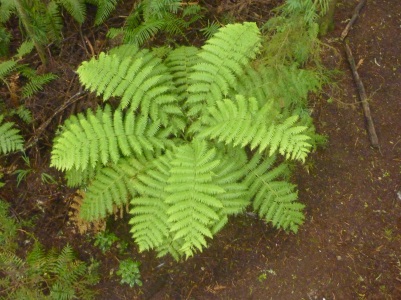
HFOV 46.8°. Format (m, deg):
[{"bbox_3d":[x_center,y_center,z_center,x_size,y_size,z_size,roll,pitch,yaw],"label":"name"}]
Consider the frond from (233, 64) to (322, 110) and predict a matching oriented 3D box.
[{"bbox_3d":[0.879,-0.693,5.302,1.098,0.250,0.481,-6,59,-16],"label":"frond"}]

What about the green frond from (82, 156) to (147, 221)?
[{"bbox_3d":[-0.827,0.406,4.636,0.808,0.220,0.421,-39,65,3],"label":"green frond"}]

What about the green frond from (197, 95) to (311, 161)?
[{"bbox_3d":[0.390,-0.141,3.583,0.880,0.270,0.360,11,62,7],"label":"green frond"}]

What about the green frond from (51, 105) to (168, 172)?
[{"bbox_3d":[-0.683,-0.094,3.590,0.880,0.270,0.370,-10,61,-4],"label":"green frond"}]

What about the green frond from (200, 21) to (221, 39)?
[{"bbox_3d":[0.148,-1.773,6.891,0.268,0.120,0.263,-5,70,-3],"label":"green frond"}]

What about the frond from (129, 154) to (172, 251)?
[{"bbox_3d":[-0.300,0.353,3.366,0.340,0.270,0.746,11,62,8],"label":"frond"}]

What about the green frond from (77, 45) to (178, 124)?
[{"bbox_3d":[-0.598,-0.505,3.813,0.945,0.270,0.380,27,65,15],"label":"green frond"}]

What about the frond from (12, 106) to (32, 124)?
[{"bbox_3d":[-1.795,-0.348,4.666,0.262,0.090,0.150,33,67,18],"label":"frond"}]

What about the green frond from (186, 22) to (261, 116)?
[{"bbox_3d":[0.254,-0.836,4.800,0.539,0.220,1.165,20,61,11],"label":"green frond"}]

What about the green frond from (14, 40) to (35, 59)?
[{"bbox_3d":[-2.439,-1.382,6.448,0.299,0.100,0.181,-37,64,2],"label":"green frond"}]

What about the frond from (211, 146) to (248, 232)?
[{"bbox_3d":[0.095,0.284,3.495,0.380,0.270,0.688,-10,61,-4],"label":"frond"}]

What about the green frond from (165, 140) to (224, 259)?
[{"bbox_3d":[-0.053,0.435,4.158,0.503,0.250,1.031,2,70,1],"label":"green frond"}]

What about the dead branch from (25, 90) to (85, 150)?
[{"bbox_3d":[-1.495,-0.320,4.790,0.120,0.080,0.856,31,67,17],"label":"dead branch"}]

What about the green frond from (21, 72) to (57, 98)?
[{"bbox_3d":[-2.162,-0.868,6.260,0.431,0.120,0.230,-33,64,-18],"label":"green frond"}]

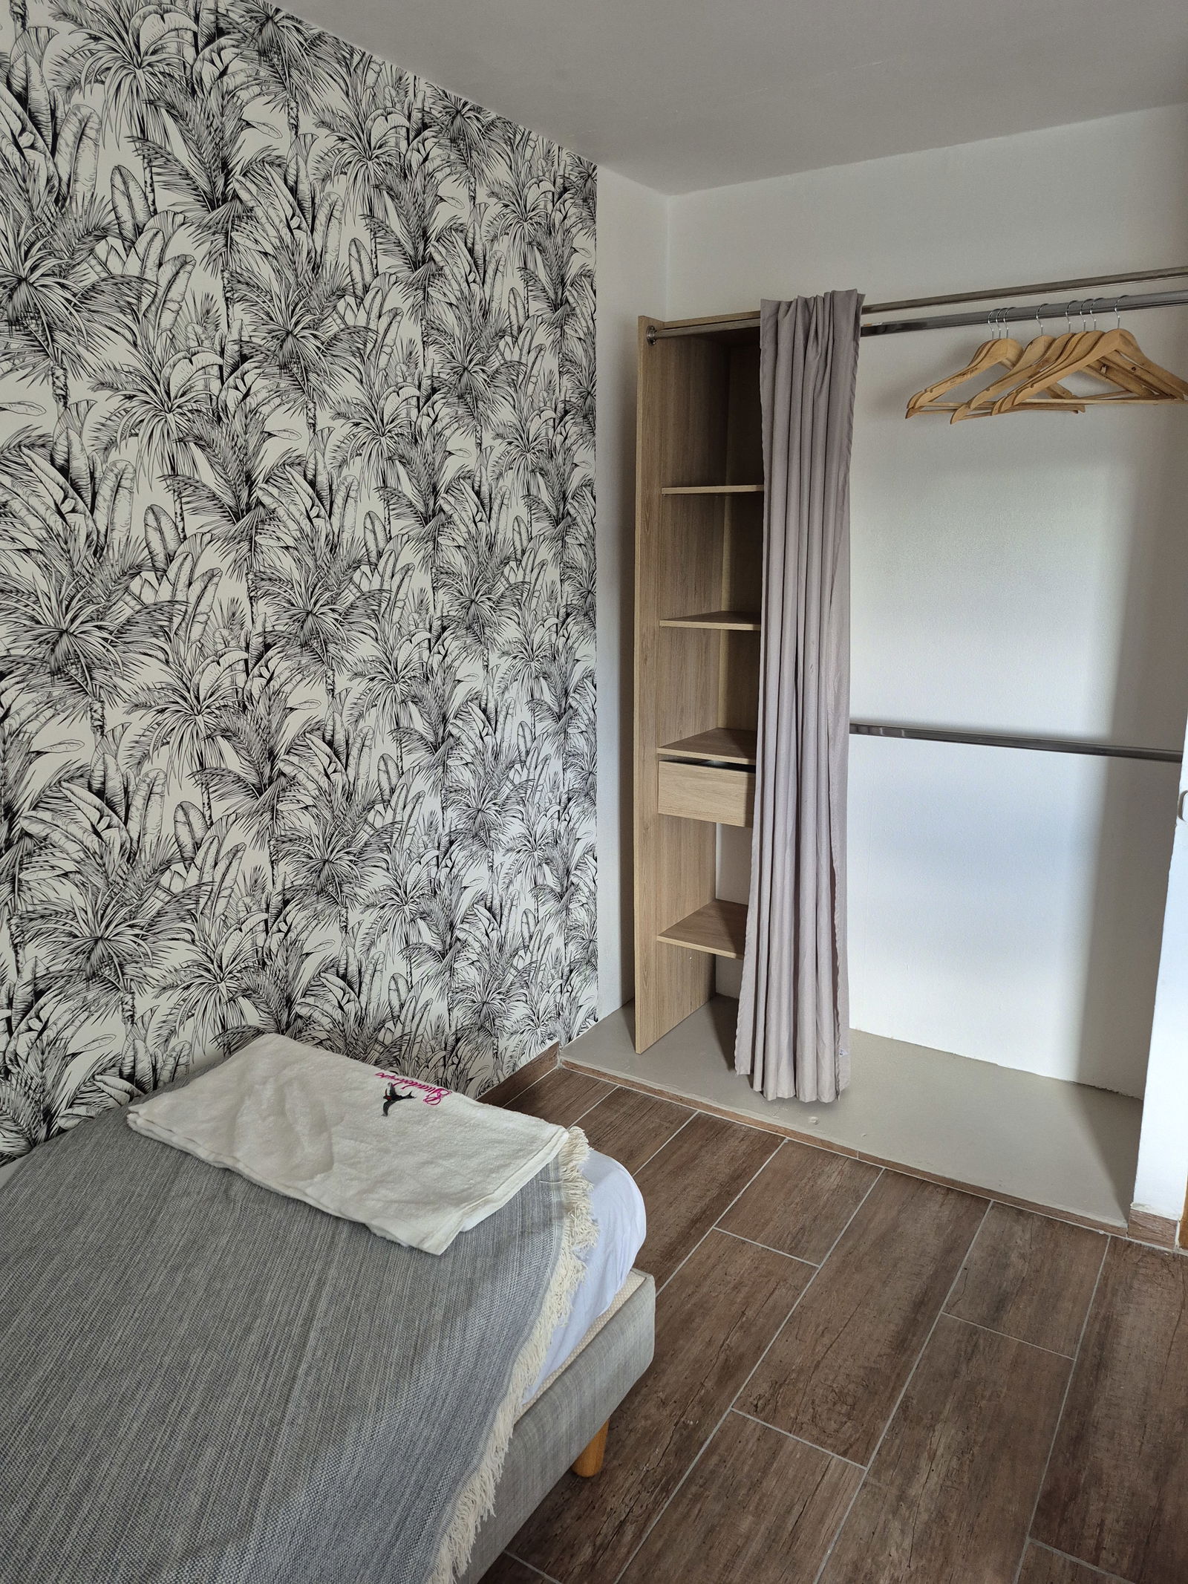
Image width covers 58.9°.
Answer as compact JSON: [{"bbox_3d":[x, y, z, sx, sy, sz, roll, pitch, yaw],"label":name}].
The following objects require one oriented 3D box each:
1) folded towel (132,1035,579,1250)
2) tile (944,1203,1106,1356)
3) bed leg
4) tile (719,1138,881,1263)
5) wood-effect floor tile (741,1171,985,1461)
[{"bbox_3d":[-0.446,0.589,1.866,0.735,0.042,0.345,8,15,30],"label":"folded towel"},{"bbox_3d":[0.947,1.052,2.295,0.257,0.010,0.439,8,16,32],"label":"tile"},{"bbox_3d":[-0.011,1.094,1.805,0.070,0.145,0.070,0,13,0],"label":"bed leg"},{"bbox_3d":[0.508,0.991,2.567,0.257,0.010,0.443,8,16,32],"label":"tile"},{"bbox_3d":[0.604,1.066,2.244,0.257,0.010,0.897,8,16,32],"label":"wood-effect floor tile"}]

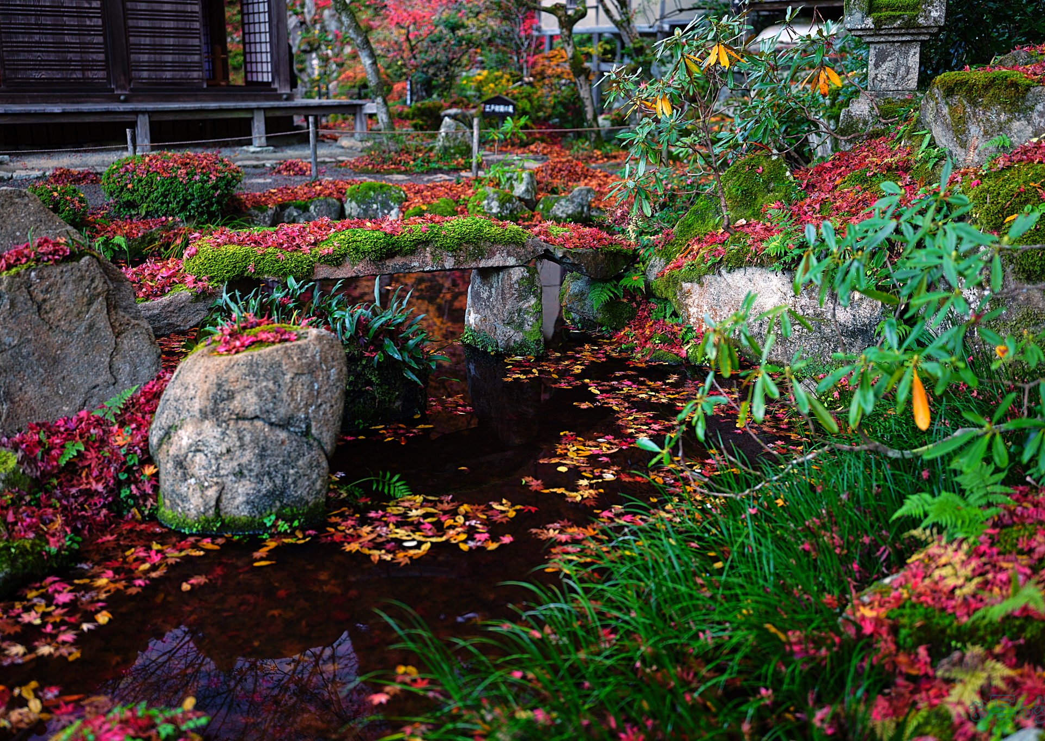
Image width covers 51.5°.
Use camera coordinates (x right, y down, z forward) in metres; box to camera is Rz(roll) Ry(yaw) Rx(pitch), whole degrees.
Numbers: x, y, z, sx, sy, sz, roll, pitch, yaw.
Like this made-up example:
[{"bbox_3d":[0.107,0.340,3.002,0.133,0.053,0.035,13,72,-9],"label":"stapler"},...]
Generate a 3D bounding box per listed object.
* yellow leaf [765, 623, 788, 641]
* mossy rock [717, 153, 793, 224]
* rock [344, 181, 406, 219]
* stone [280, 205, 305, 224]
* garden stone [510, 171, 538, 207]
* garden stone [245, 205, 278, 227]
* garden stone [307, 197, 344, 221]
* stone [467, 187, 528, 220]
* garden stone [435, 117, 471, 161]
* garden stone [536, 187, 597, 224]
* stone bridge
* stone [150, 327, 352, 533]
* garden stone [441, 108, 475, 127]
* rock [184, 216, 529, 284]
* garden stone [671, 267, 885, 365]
[{"bbox_3d":[0.574,0.592,2.450,0.075,0.030,0.025,12,19,40],"label":"yellow leaf"},{"bbox_3d":[1.262,-0.980,5.900,0.400,0.394,0.360,3,15,12],"label":"mossy rock"},{"bbox_3d":[-0.985,-1.131,7.250,0.402,0.268,0.301,-2,15,-7],"label":"rock"},{"bbox_3d":[-1.808,-1.220,8.487,0.210,0.185,0.190,1,15,0],"label":"stone"},{"bbox_3d":[-0.006,-1.282,7.700,0.222,0.285,0.200,0,15,0],"label":"garden stone"},{"bbox_3d":[-1.732,-1.019,7.200,0.219,0.162,0.175,-4,15,-13],"label":"garden stone"},{"bbox_3d":[-1.577,-1.282,8.729,0.290,0.260,0.260,1,15,0],"label":"garden stone"},{"bbox_3d":[-0.196,-1.393,9.057,0.470,0.285,0.360,1,15,0],"label":"stone"},{"bbox_3d":[-0.775,-2.551,11.900,0.399,0.488,0.299,-1,15,-3],"label":"garden stone"},{"bbox_3d":[0.389,-1.388,9.057,0.490,0.305,0.350,1,15,0],"label":"garden stone"},{"bbox_3d":[-0.657,-0.490,6.088,2.700,0.660,0.680,-7,17,-26],"label":"stone bridge"},{"bbox_3d":[-0.919,0.177,3.670,0.640,0.600,0.500,-4,15,-14],"label":"stone"},{"bbox_3d":[-0.713,-2.786,12.201,0.420,0.340,0.380,1,15,0],"label":"garden stone"},{"bbox_3d":[-0.855,-0.679,5.884,1.850,0.250,0.600,-7,17,-26],"label":"rock"},{"bbox_3d":[1.374,-0.385,6.043,1.130,0.520,0.650,1,15,0],"label":"garden stone"}]

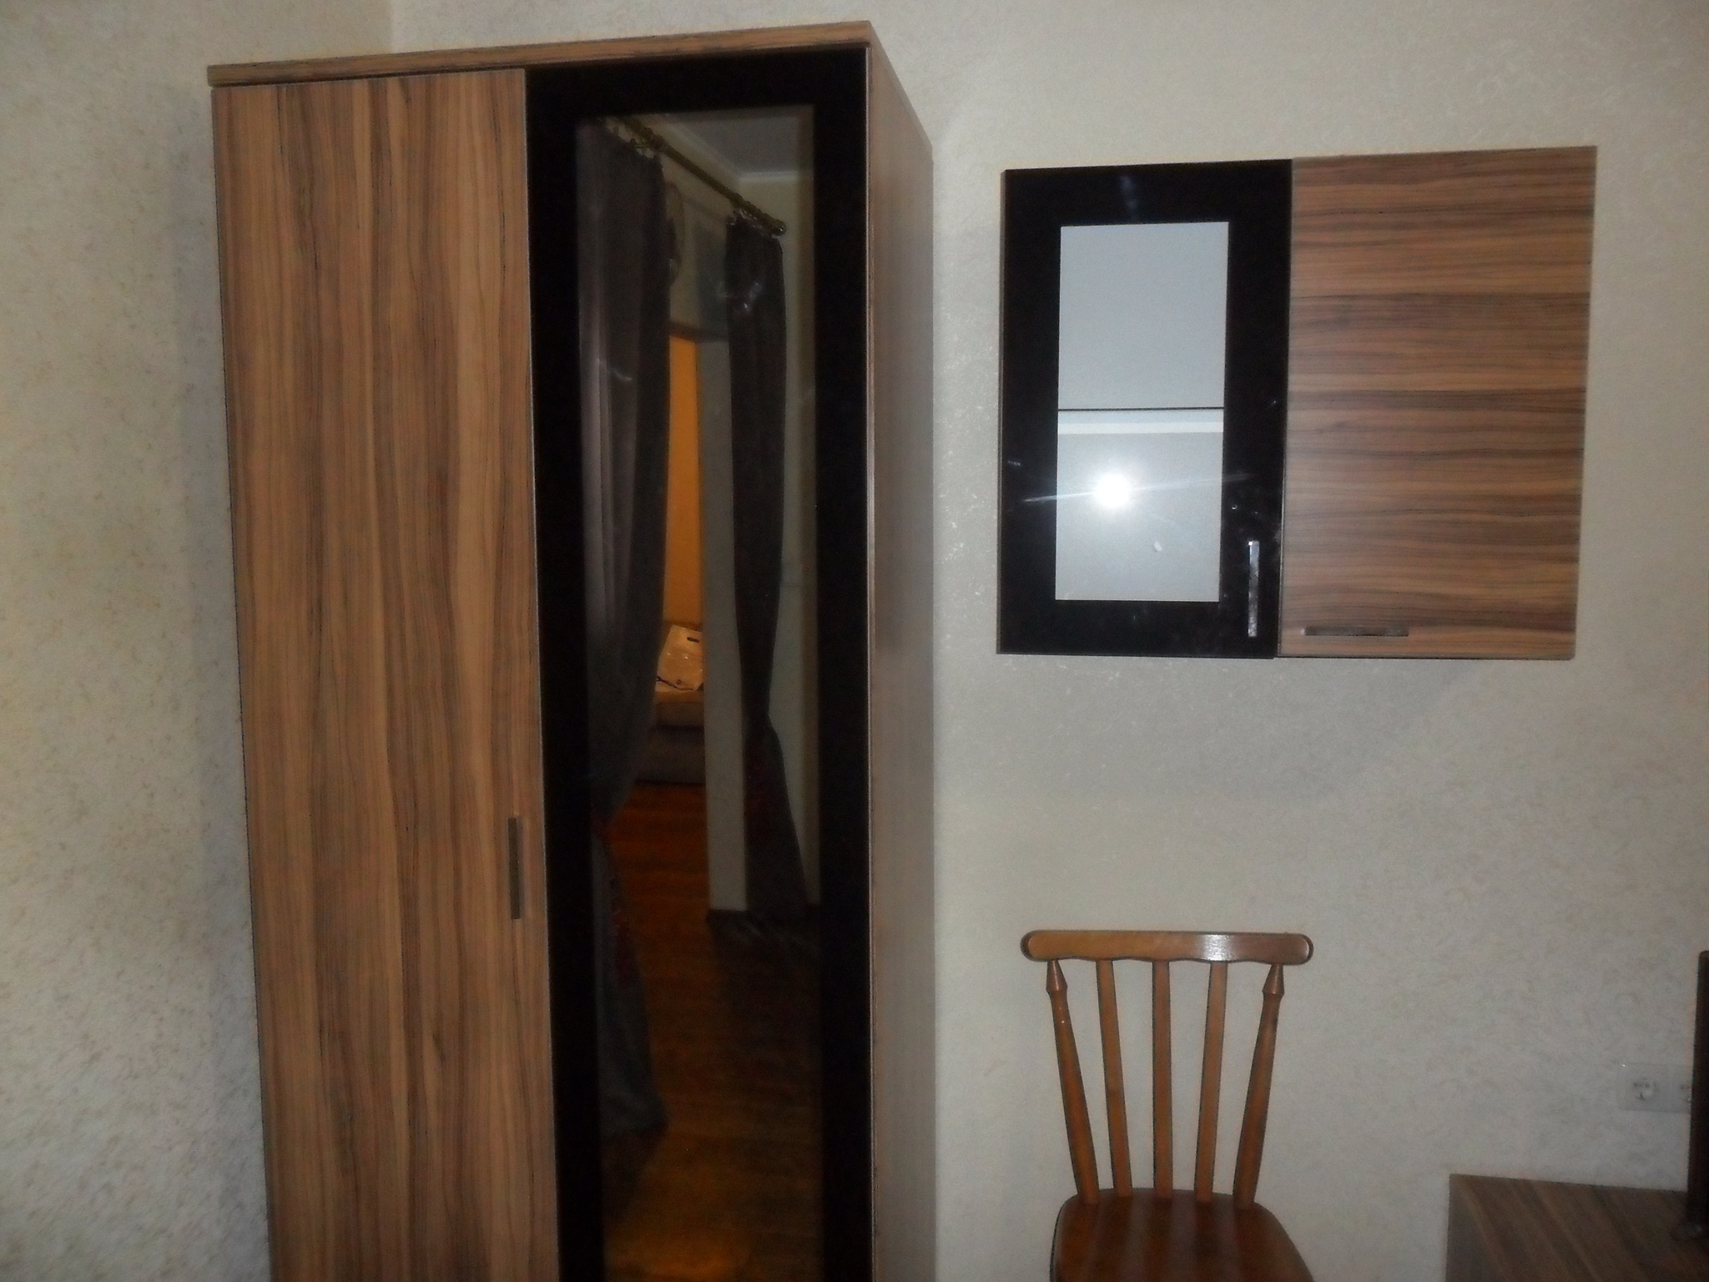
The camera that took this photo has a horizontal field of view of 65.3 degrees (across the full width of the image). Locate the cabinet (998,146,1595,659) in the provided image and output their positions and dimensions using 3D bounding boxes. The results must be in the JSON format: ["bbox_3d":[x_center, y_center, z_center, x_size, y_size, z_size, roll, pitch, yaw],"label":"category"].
[{"bbox_3d":[0.635,-0.339,2.036,0.800,0.700,0.300,1,6,10],"label":"cabinet"}]

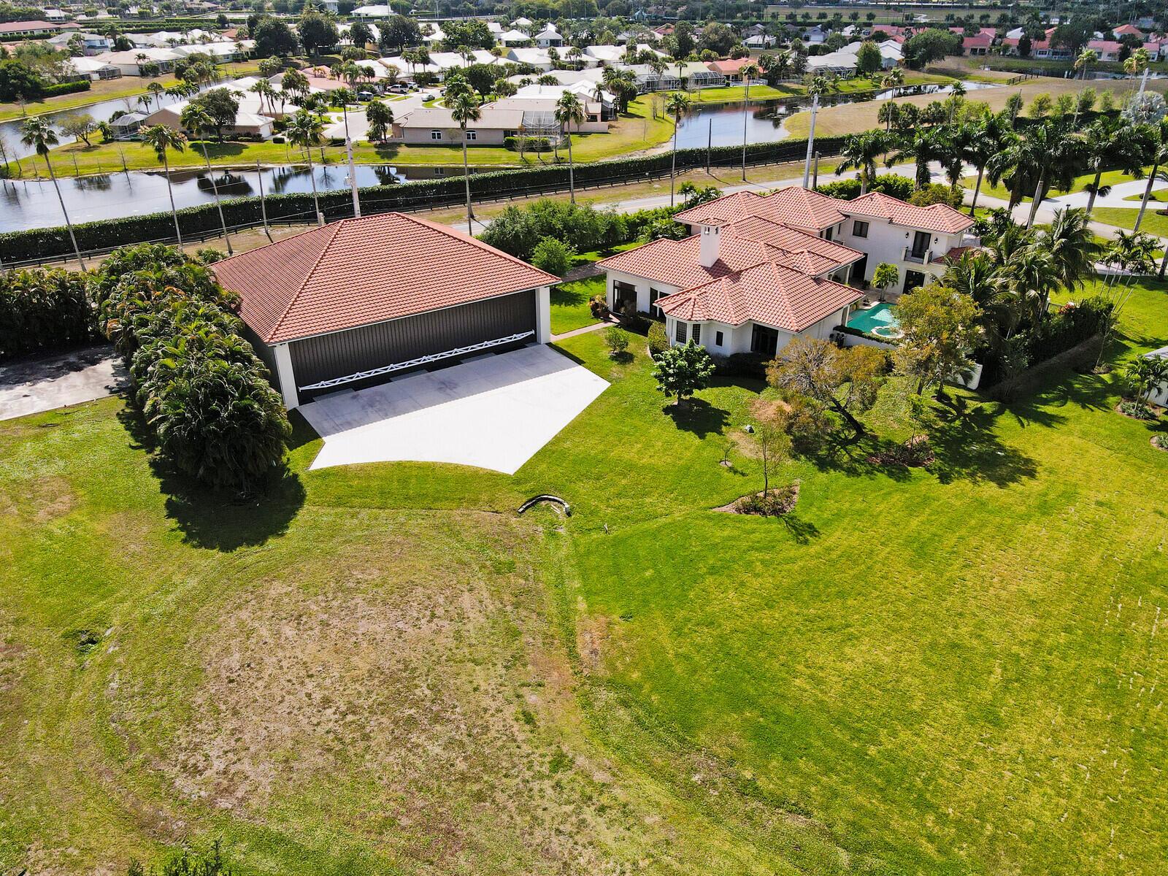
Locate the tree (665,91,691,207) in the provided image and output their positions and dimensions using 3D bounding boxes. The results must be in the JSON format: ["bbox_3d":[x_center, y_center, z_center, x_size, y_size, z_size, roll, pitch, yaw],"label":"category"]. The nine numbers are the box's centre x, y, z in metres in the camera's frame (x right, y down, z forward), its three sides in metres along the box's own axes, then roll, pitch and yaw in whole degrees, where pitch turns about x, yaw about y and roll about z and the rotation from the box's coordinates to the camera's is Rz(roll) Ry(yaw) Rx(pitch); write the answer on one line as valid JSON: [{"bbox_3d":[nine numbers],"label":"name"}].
[{"bbox_3d":[12.530,-40.380,110.872,3.700,13.200,3.700,0,30,0],"label":"tree"}]

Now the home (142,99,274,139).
[{"bbox_3d":[-69.620,-59.205,150.429,24.000,5.000,15.500,2,31,4],"label":"home"}]

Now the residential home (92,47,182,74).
[{"bbox_3d":[-136.303,-115.620,248.372,22.000,5.600,26.000,6,31,10],"label":"residential home"}]

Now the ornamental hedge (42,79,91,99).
[{"bbox_3d":[-124.771,-84.166,195.322,2.200,2.100,12.800,10,32,17],"label":"ornamental hedge"}]

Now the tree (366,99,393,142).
[{"bbox_3d":[-36.723,-56.817,145.299,5.200,7.200,5.000,0,30,0],"label":"tree"}]

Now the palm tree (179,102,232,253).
[{"bbox_3d":[-40.066,-27.677,88.196,4.000,15.400,4.000,-1,30,0],"label":"palm tree"}]

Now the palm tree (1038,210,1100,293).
[{"bbox_3d":[38.131,-13.177,66.435,5.400,10.400,5.400,-1,30,0],"label":"palm tree"}]

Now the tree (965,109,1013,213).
[{"bbox_3d":[49.281,-33.337,99.799,6.200,12.000,6.200,0,30,0],"label":"tree"}]

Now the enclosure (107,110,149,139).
[{"bbox_3d":[-84.155,-59.065,152.357,8.500,4.200,8.500,2,30,4],"label":"enclosure"}]

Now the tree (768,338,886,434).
[{"bbox_3d":[15.790,-3.773,55.217,8.600,5.900,7.800,0,30,0],"label":"tree"}]

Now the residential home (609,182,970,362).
[{"bbox_3d":[18.565,-17.091,75.006,25.500,9.000,32.500,25,38,36],"label":"residential home"}]

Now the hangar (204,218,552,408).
[{"bbox_3d":[-17.160,-13.437,68.050,23.210,10.350,20.610,-18,34,-27],"label":"hangar"}]

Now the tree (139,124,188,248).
[{"bbox_3d":[-43.098,-25.249,84.528,4.900,13.800,4.900,0,30,0],"label":"tree"}]

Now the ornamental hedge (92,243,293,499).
[{"bbox_3d":[-28.612,-5.882,57.812,7.300,8.100,25.000,-20,36,-30],"label":"ornamental hedge"}]

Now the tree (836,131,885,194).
[{"bbox_3d":[36.017,-34.260,103.537,6.400,9.800,6.400,0,31,0],"label":"tree"}]

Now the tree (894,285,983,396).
[{"bbox_3d":[25.078,-6.692,57.435,6.200,8.400,6.200,-1,30,0],"label":"tree"}]

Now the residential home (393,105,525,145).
[{"bbox_3d":[-22.315,-56.800,146.331,23.500,4.900,12.500,2,31,4],"label":"residential home"}]

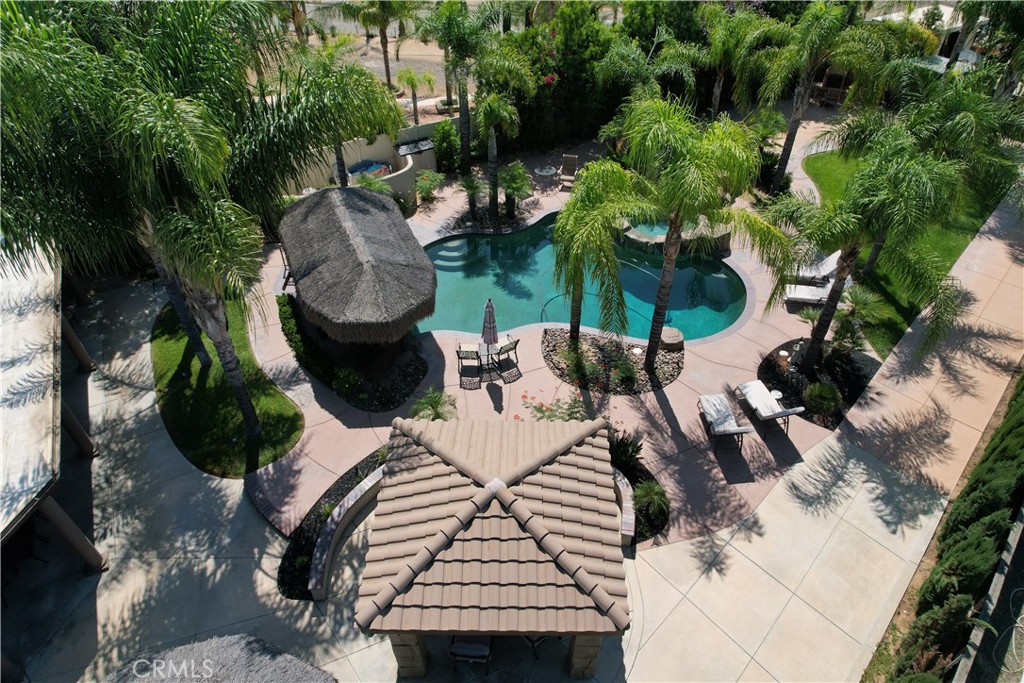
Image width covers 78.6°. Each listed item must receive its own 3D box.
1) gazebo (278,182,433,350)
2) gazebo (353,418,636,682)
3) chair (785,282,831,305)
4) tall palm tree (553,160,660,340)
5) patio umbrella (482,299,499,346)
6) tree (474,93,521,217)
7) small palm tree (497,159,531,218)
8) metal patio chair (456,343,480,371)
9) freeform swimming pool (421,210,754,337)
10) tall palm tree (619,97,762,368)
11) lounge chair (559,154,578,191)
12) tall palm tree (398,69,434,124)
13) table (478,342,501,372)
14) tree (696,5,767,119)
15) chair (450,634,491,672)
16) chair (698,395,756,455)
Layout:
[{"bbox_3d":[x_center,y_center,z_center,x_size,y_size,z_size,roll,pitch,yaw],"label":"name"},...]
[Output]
[{"bbox_3d":[-4.527,-2.156,18.368,3.700,3.500,6.900,-14,45,-14],"label":"gazebo"},{"bbox_3d":[-0.260,3.707,11.934,4.350,3.700,4.200,0,43,0],"label":"gazebo"},{"bbox_3d":[9.600,-1.584,19.689,1.950,0.820,0.720,7,43,7],"label":"chair"},{"bbox_3d":[2.250,-2.100,16.679,2.800,5.200,2.800,0,42,0],"label":"tall palm tree"},{"bbox_3d":[-0.570,-0.260,17.068,0.460,2.350,0.460,0,43,0],"label":"patio umbrella"},{"bbox_3d":[-0.574,-6.265,21.792,1.750,4.850,1.750,0,43,0],"label":"tree"},{"bbox_3d":[0.100,-5.450,22.679,1.250,2.150,1.250,0,42,0],"label":"small palm tree"},{"bbox_3d":[-1.150,0.395,17.136,0.600,0.880,0.700,0,42,0],"label":"metal patio chair"},{"bbox_3d":[1.900,-2.324,21.187,11.100,0.700,7.500,0,42,0],"label":"freeform swimming pool"},{"bbox_3d":[4.000,-1.962,15.256,3.700,6.900,3.700,0,42,0],"label":"tall palm tree"},{"bbox_3d":[2.180,-6.660,24.859,0.740,1.030,0.980,5,42,6],"label":"lounge chair"},{"bbox_3d":[-4.181,-10.786,27.989,1.800,3.000,1.800,0,43,0],"label":"tall palm tree"},{"bbox_3d":[-0.610,0.427,17.709,0.600,0.620,0.550,0,43,0],"label":"table"},{"bbox_3d":[9.157,-11.673,27.327,3.000,5.200,3.000,0,43,0],"label":"tree"},{"bbox_3d":[-0.660,5.548,11.361,0.680,0.950,0.780,5,42,6],"label":"chair"},{"bbox_3d":[5.220,1.882,15.380,0.670,1.020,1.750,-4,42,-4],"label":"chair"}]

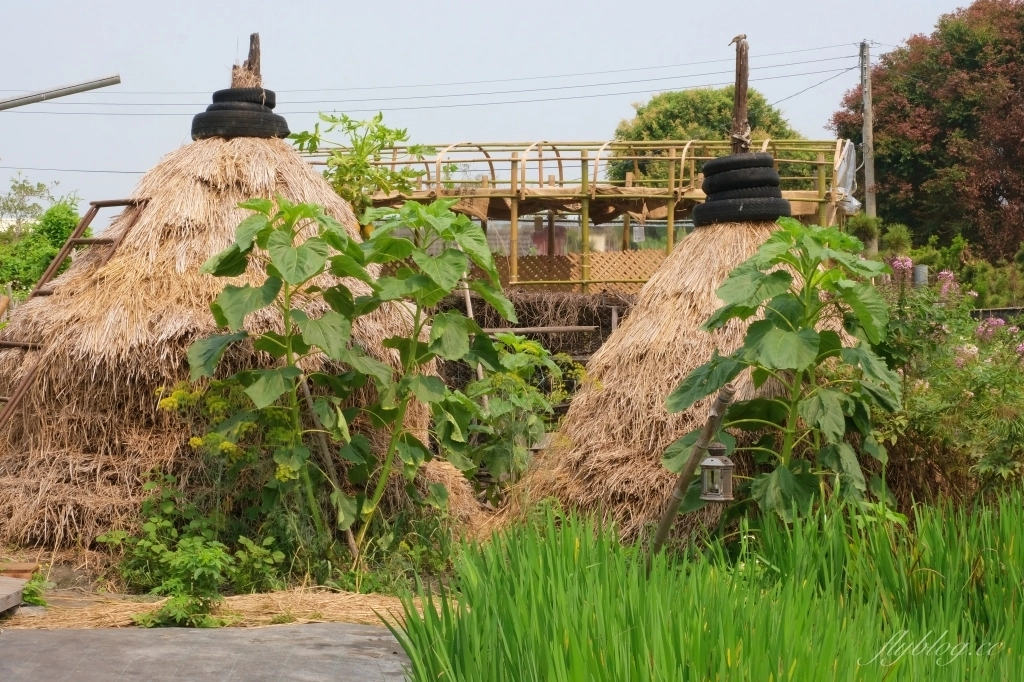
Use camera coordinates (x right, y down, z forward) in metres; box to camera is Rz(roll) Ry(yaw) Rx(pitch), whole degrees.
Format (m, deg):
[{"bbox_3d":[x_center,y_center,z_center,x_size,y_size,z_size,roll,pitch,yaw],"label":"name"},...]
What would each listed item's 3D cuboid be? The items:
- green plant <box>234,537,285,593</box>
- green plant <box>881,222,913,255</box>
[{"bbox_3d":[-1.157,1.024,8.600,0.250,0.260,0.240,0,3,0],"label":"green plant"},{"bbox_3d":[4.713,-1.256,23.000,0.390,0.390,0.390,0,3,0],"label":"green plant"}]

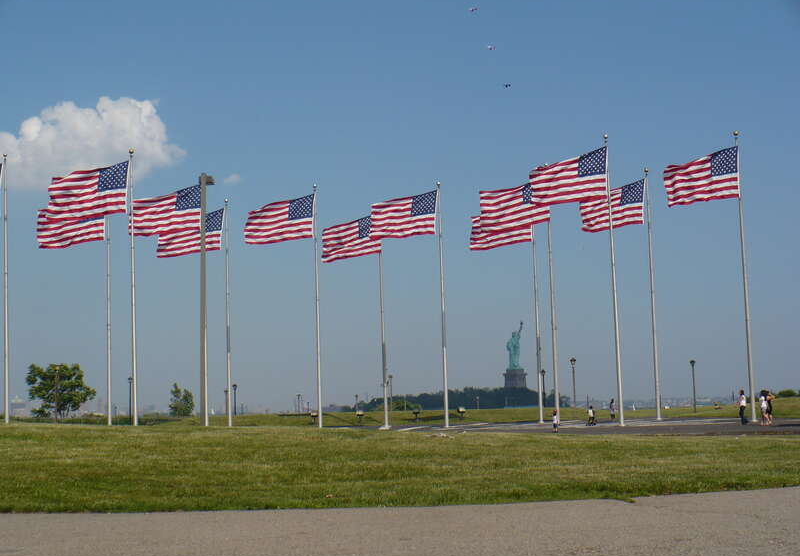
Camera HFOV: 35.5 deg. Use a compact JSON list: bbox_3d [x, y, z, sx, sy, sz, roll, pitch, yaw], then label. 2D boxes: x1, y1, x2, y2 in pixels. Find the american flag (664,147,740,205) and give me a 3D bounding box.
[{"bbox_3d":[15.650,-5.243,64.779,4.062,3.090,0.600,-1,-6,-9],"label":"american flag"}]

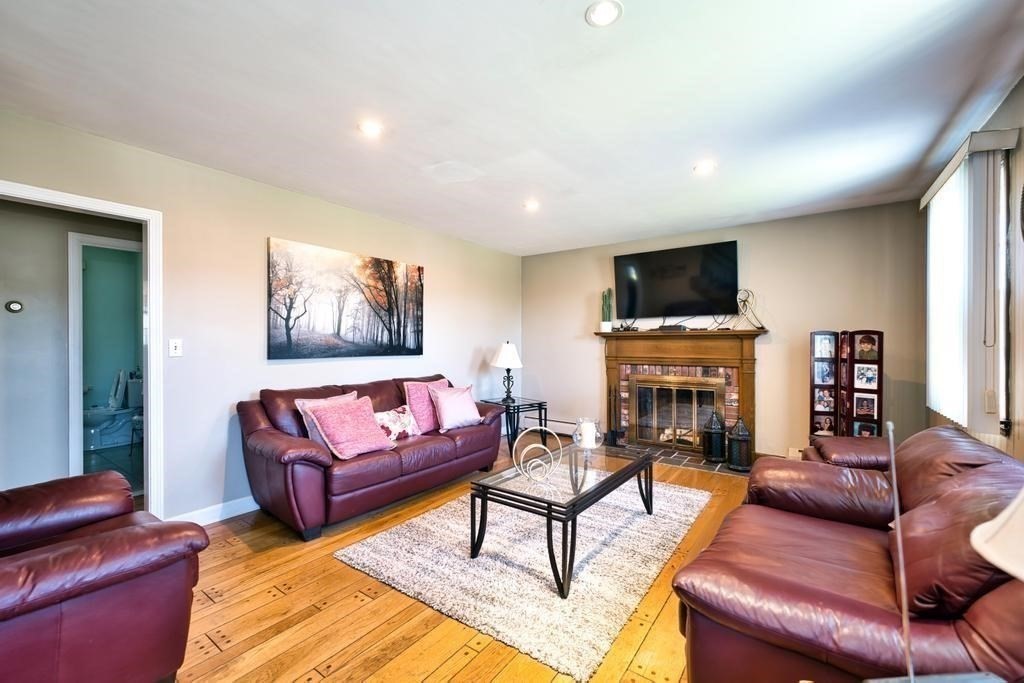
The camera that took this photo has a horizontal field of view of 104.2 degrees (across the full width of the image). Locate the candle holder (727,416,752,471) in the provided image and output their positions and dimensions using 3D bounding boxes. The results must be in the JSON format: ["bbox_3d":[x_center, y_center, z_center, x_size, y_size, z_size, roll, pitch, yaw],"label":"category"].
[{"bbox_3d":[2.216,1.002,3.874,0.200,0.506,0.200,0,0,37],"label":"candle holder"}]

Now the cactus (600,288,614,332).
[{"bbox_3d":[1.141,-0.372,4.783,0.135,0.530,0.125,0,0,37],"label":"cactus"}]

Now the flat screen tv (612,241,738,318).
[{"bbox_3d":[1.778,-0.644,4.425,1.290,0.750,0.050,0,7,37],"label":"flat screen tv"}]

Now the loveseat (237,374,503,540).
[{"bbox_3d":[-0.999,0.808,3.399,0.820,0.920,2.070,0,0,37],"label":"loveseat"}]

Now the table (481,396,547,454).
[{"bbox_3d":[0.006,0.991,4.739,0.490,0.555,0.640,0,0,-37],"label":"table"}]

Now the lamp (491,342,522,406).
[{"bbox_3d":[-0.049,0.368,4.672,0.350,0.690,0.350,0,0,0],"label":"lamp"}]

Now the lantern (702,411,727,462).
[{"bbox_3d":[2.111,0.996,4.146,0.200,0.522,0.200,0,0,37],"label":"lantern"}]

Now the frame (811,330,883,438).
[{"bbox_3d":[2.787,0.580,3.321,0.460,1.330,0.310,0,0,37],"label":"frame"}]

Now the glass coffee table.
[{"bbox_3d":[0.399,1.024,2.584,0.615,0.450,1.230,0,0,37],"label":"glass coffee table"}]

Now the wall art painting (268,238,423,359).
[{"bbox_3d":[-1.399,-0.323,3.612,0.040,0.925,1.505,0,0,37],"label":"wall art painting"}]

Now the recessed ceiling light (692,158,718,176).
[{"bbox_3d":[1.358,-1.210,2.796,0.155,0.035,0.155,0,0,37],"label":"recessed ceiling light"}]

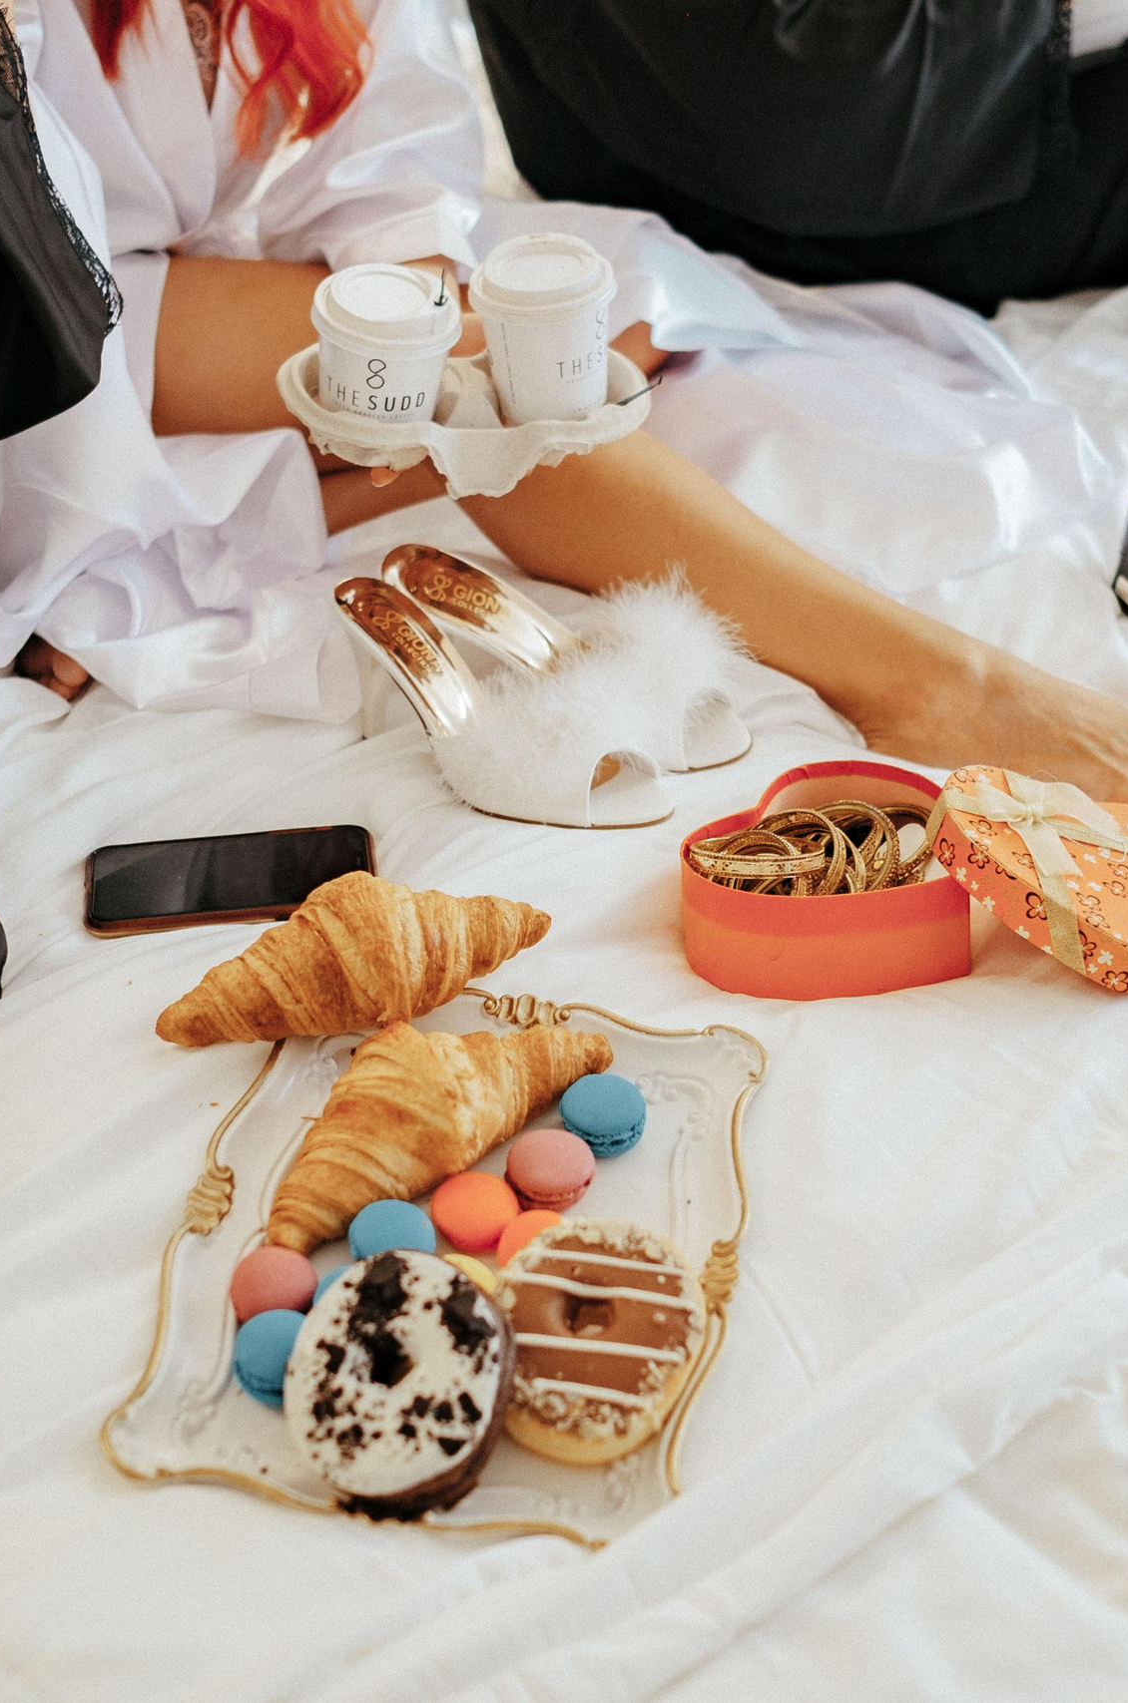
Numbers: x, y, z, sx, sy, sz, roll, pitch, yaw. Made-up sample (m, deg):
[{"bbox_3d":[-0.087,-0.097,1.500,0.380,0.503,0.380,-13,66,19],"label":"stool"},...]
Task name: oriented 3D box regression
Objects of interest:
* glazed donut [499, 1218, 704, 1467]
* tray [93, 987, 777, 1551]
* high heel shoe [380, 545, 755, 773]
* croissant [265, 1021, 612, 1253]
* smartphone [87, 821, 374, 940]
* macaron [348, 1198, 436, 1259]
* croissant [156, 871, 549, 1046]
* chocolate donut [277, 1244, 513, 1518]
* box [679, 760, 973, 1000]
[{"bbox_3d":[0.013,0.203,1.032,0.094,0.036,0.094,0,46,0],"label":"glazed donut"},{"bbox_3d":[-0.043,0.179,1.109,0.241,0.028,0.323,6,36,6],"label":"tray"},{"bbox_3d":[0.001,-0.119,1.486,0.218,0.108,0.089,11,35,17],"label":"high heel shoe"},{"bbox_3d":[-0.058,0.125,1.147,0.198,0.061,0.102,-24,42,-31],"label":"croissant"},{"bbox_3d":[-0.181,0.017,1.360,0.160,0.011,0.080,-5,34,-10],"label":"smartphone"},{"bbox_3d":[-0.077,0.174,1.117,0.039,0.020,0.039,1,35,0],"label":"macaron"},{"bbox_3d":[-0.103,0.052,1.243,0.208,0.066,0.091,-13,36,-21],"label":"croissant"},{"bbox_3d":[-0.065,0.213,0.990,0.099,0.036,0.099,-9,55,14],"label":"chocolate donut"},{"bbox_3d":[0.136,0.018,1.316,0.141,0.068,0.151,18,38,27],"label":"box"}]

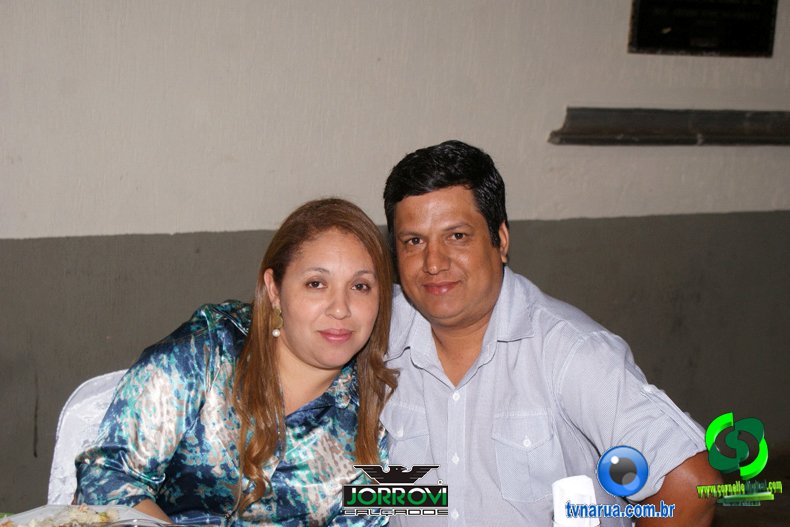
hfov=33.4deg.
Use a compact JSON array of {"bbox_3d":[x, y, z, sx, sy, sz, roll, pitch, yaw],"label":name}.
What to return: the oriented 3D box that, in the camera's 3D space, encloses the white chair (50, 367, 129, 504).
[{"bbox_3d":[-0.294,0.631,2.001,0.460,0.860,0.540,0,11,-18],"label":"white chair"}]

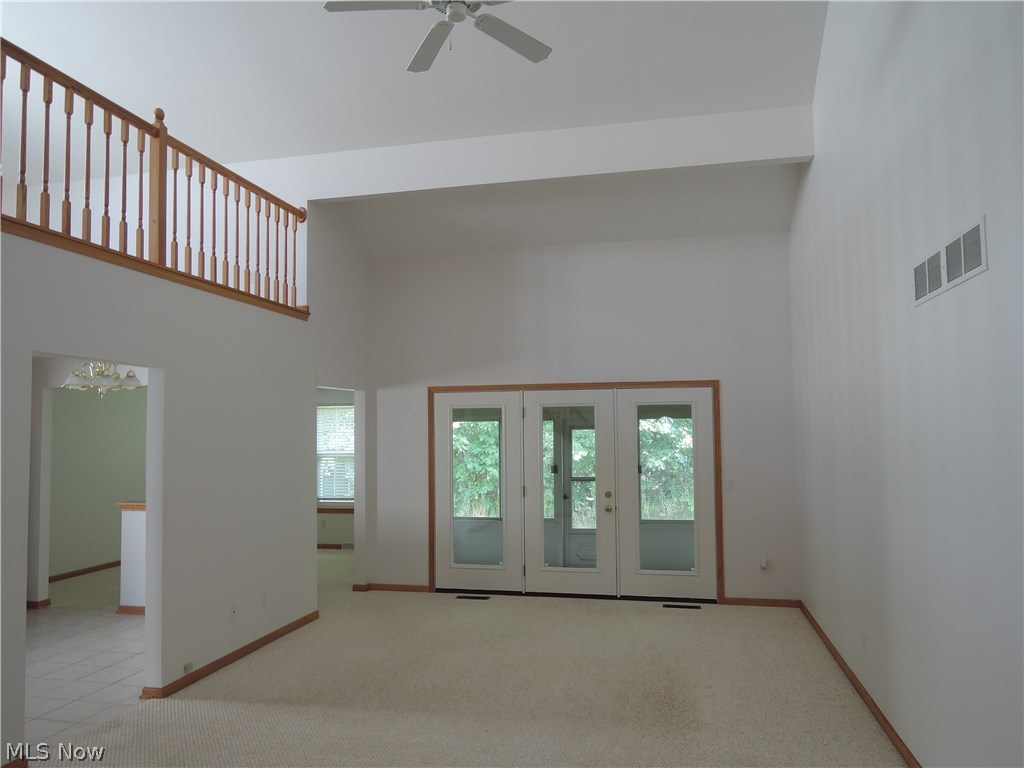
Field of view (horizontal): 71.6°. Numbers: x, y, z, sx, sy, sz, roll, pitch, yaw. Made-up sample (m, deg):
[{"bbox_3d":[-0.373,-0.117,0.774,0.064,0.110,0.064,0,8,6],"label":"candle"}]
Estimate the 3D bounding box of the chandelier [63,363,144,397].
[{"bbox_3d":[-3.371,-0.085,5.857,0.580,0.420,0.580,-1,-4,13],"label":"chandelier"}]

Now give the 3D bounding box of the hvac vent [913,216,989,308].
[{"bbox_3d":[1.772,-0.480,2.899,0.020,0.203,0.810,-1,-4,13],"label":"hvac vent"}]

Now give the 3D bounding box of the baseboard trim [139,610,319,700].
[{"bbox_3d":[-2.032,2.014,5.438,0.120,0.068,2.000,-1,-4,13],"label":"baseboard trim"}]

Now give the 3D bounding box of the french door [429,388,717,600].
[{"bbox_3d":[0.574,1.066,7.159,2.873,2.057,0.100,-1,-4,13],"label":"french door"}]

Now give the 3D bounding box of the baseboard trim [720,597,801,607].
[{"bbox_3d":[2.327,2.051,6.668,0.717,0.068,0.018,-1,-4,13],"label":"baseboard trim"}]

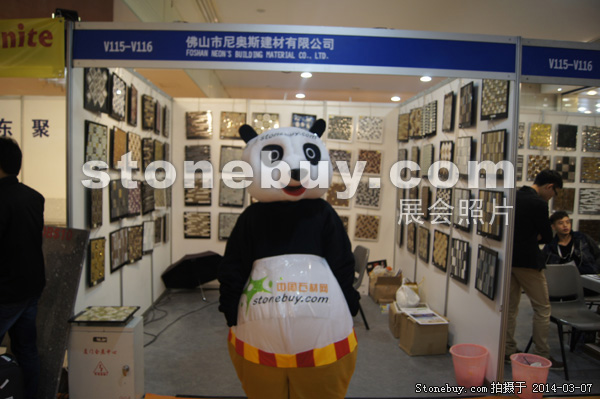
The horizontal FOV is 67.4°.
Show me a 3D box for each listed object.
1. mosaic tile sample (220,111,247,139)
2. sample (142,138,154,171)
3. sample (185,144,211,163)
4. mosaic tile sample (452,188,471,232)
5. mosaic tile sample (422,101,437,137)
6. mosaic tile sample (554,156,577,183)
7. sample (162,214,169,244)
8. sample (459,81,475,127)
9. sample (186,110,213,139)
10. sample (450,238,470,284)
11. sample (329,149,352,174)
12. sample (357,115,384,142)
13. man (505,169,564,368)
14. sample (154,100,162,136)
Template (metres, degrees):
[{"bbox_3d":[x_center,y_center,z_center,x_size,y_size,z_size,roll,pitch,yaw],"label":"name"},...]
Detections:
[{"bbox_3d":[-0.858,-0.952,5.841,0.330,0.351,0.030,1,3,-3],"label":"mosaic tile sample"},{"bbox_3d":[-1.582,-0.467,4.696,0.030,0.345,0.335,1,3,-3],"label":"sample"},{"bbox_3d":[-1.322,-0.533,5.825,0.335,0.352,0.028,1,3,-4],"label":"sample"},{"bbox_3d":[1.401,0.084,3.877,0.030,0.345,0.335,1,3,-3],"label":"mosaic tile sample"},{"bbox_3d":[1.365,-0.837,4.707,0.025,0.355,0.335,1,3,-11],"label":"mosaic tile sample"},{"bbox_3d":[3.679,-0.421,6.244,0.320,0.358,0.025,1,3,-3],"label":"mosaic tile sample"},{"bbox_3d":[-1.637,0.358,5.498,0.025,0.355,0.335,1,3,-7],"label":"sample"},{"bbox_3d":[1.414,-0.790,3.781,0.025,0.355,0.335,1,3,2],"label":"sample"},{"bbox_3d":[-1.325,-0.973,5.929,0.339,0.357,0.022,2,4,3],"label":"sample"},{"bbox_3d":[1.388,0.524,3.887,0.022,0.344,0.338,1,3,-3],"label":"sample"},{"bbox_3d":[0.536,-0.494,5.985,0.325,0.335,0.030,1,3,-3],"label":"sample"},{"bbox_3d":[0.947,-0.938,6.067,0.345,0.357,0.025,1,3,-3],"label":"sample"},{"bbox_3d":[1.956,0.557,3.730,0.550,1.650,0.470,1,3,-11],"label":"man"},{"bbox_3d":[-1.597,-0.909,5.050,0.022,0.357,0.337,1,3,-11],"label":"sample"}]

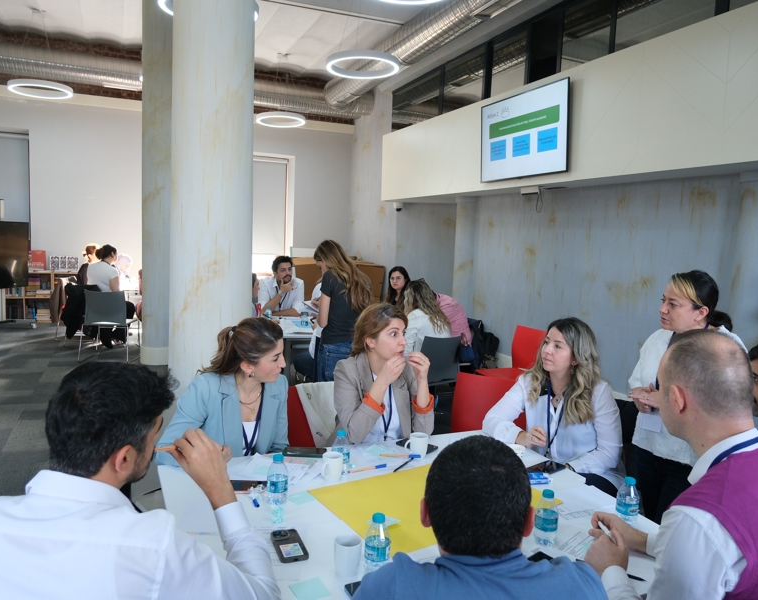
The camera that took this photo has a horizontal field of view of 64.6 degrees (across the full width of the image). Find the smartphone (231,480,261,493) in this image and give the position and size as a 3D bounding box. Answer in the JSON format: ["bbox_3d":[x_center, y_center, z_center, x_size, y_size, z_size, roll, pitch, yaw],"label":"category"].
[{"bbox_3d":[-0.432,0.631,2.019,0.160,0.010,0.080,2,6,-3],"label":"smartphone"}]

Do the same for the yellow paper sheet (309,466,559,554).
[{"bbox_3d":[0.187,0.662,2.010,0.703,0.002,0.485,-2,7,-34],"label":"yellow paper sheet"}]

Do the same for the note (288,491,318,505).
[{"bbox_3d":[-0.246,0.636,1.925,0.075,0.002,0.075,7,7,44],"label":"note"}]

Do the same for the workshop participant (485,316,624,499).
[{"bbox_3d":[0.730,0.709,2.410,0.550,1.270,0.700,6,7,37],"label":"workshop participant"}]

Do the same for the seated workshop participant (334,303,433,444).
[{"bbox_3d":[0.090,0.666,2.460,0.500,1.270,0.750,0,7,-21],"label":"seated workshop participant"}]

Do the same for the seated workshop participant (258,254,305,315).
[{"bbox_3d":[-0.960,0.234,5.950,0.520,1.310,0.750,1,6,-9],"label":"seated workshop participant"}]

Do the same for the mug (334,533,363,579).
[{"bbox_3d":[-0.081,0.655,1.548,0.071,0.089,0.095,2,6,-2],"label":"mug"}]

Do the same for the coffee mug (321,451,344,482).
[{"bbox_3d":[-0.162,0.562,2.006,0.069,0.083,0.093,7,7,35],"label":"coffee mug"}]

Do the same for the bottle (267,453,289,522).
[{"bbox_3d":[-0.314,0.559,1.881,0.065,0.160,0.065,2,5,0],"label":"bottle"}]

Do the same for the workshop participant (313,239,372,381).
[{"bbox_3d":[-0.281,0.363,4.288,0.410,1.564,0.320,-2,7,-37],"label":"workshop participant"}]

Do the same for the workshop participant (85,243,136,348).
[{"bbox_3d":[-3.321,-0.043,7.450,0.460,1.280,0.630,5,6,30],"label":"workshop participant"}]

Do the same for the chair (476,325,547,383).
[{"bbox_3d":[1.180,0.669,5.100,0.520,0.800,0.480,-2,8,-37],"label":"chair"}]

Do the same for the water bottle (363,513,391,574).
[{"bbox_3d":[-0.002,0.627,1.538,0.066,0.153,0.066,2,6,1],"label":"water bottle"}]

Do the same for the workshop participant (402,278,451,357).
[{"bbox_3d":[0.380,0.439,5.060,0.500,1.200,0.750,0,7,-20],"label":"workshop participant"}]

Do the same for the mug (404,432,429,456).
[{"bbox_3d":[0.147,0.564,2.329,0.095,0.093,0.072,1,5,-6],"label":"mug"}]

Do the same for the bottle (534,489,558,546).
[{"bbox_3d":[0.461,0.596,1.647,0.060,0.143,0.060,2,6,0],"label":"bottle"}]

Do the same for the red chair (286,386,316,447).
[{"bbox_3d":[-0.208,0.876,2.987,0.490,0.820,0.530,-1,7,-26],"label":"red chair"}]

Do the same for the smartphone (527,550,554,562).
[{"bbox_3d":[0.463,0.687,1.554,0.073,0.009,0.150,-3,7,-40],"label":"smartphone"}]

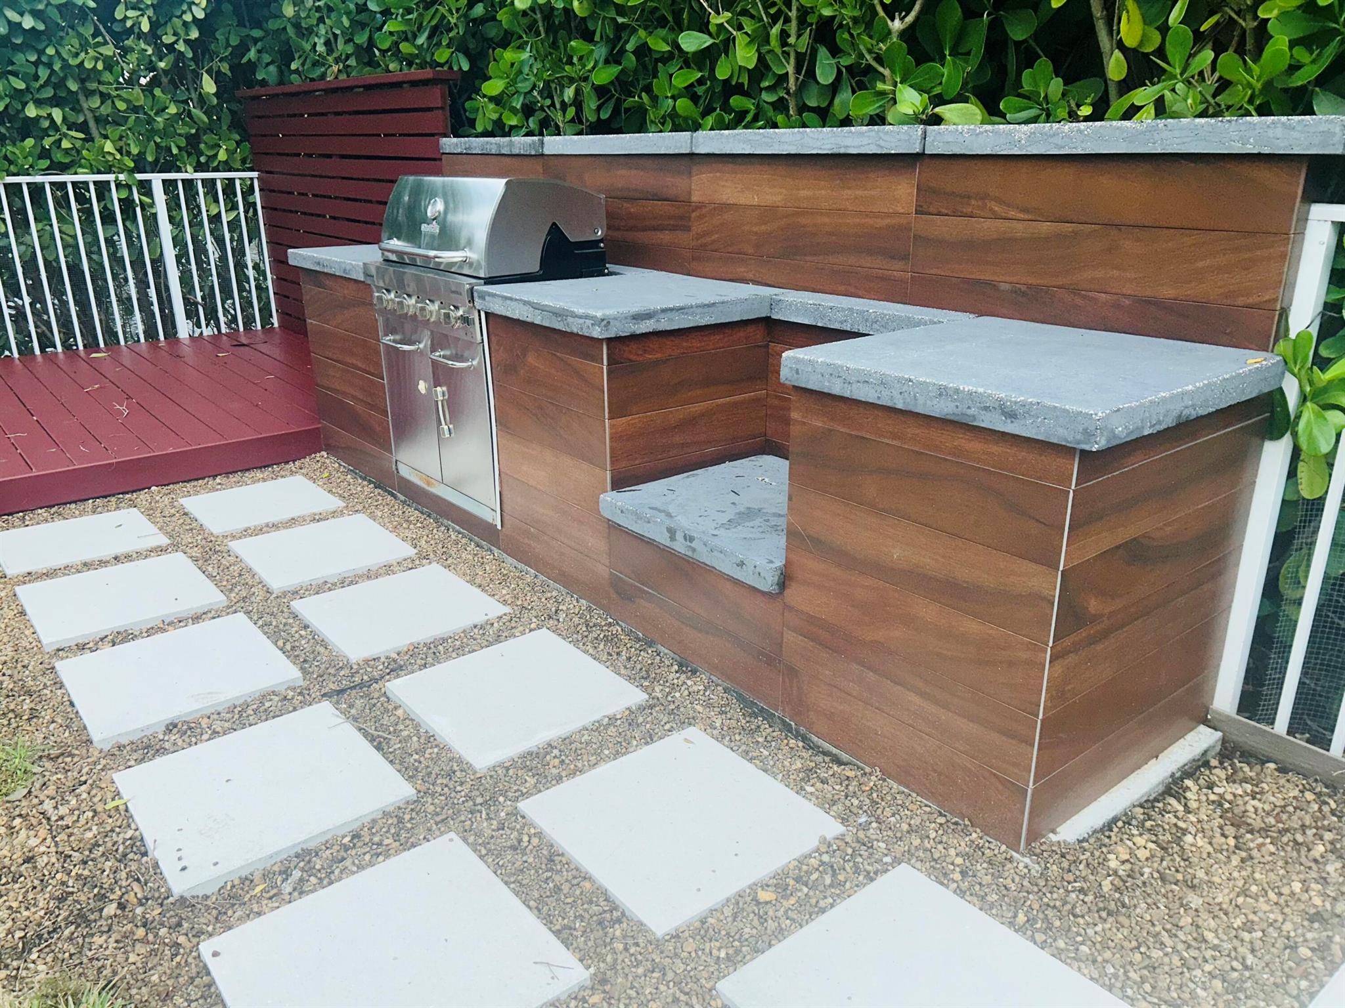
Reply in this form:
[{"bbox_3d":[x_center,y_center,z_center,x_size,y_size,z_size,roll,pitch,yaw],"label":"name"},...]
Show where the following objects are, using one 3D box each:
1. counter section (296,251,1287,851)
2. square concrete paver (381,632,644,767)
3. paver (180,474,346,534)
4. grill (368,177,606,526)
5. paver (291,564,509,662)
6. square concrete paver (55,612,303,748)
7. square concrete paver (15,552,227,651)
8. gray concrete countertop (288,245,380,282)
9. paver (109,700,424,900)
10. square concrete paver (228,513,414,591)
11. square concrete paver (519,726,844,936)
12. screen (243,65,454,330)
[{"bbox_3d":[-0.164,-0.235,3.312,0.733,0.811,3.550,-15,24,-36],"label":"counter section"},{"bbox_3d":[-0.381,0.480,2.476,0.464,0.045,0.464,-15,24,-36],"label":"square concrete paver"},{"bbox_3d":[-1.552,0.014,3.830,0.464,0.045,0.464,-15,24,-36],"label":"paver"},{"bbox_3d":[-0.674,-0.583,3.561,0.568,1.094,0.839,-15,24,-36],"label":"grill"},{"bbox_3d":[-0.791,0.322,2.934,0.464,0.045,0.464,-15,24,-36],"label":"paver"},{"bbox_3d":[-1.264,0.444,2.587,0.464,0.045,0.464,-15,24,-36],"label":"square concrete paver"},{"bbox_3d":[-1.654,0.291,3.034,0.464,0.045,0.464,-15,24,-36],"label":"square concrete paver"},{"bbox_3d":[-1.085,-1.016,4.214,0.745,0.066,0.858,-15,24,-36],"label":"gray concrete countertop"},{"bbox_3d":[-0.855,0.608,2.112,0.464,0.045,0.464,-15,24,-36],"label":"paver"},{"bbox_3d":[-1.170,0.168,3.383,0.464,0.045,0.464,-15,24,-36],"label":"square concrete paver"},{"bbox_3d":[0.013,0.640,2.008,0.464,0.045,0.464,-15,24,-36],"label":"square concrete paver"},{"bbox_3d":[-1.902,-1.626,5.863,0.133,1.514,2.802,-15,24,-36],"label":"screen"}]

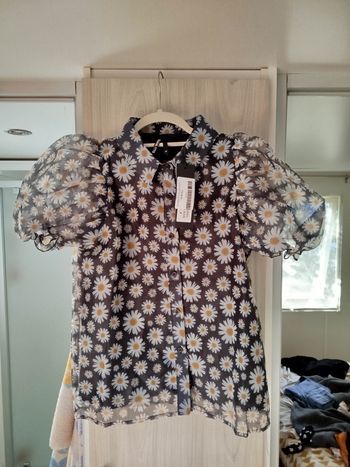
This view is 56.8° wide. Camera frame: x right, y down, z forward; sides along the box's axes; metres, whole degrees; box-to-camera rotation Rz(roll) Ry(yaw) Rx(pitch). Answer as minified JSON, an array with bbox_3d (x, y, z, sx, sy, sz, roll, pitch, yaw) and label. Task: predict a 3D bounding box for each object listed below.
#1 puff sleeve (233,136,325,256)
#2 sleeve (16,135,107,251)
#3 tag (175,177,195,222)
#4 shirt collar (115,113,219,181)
[{"bbox_3d":[0.269,-0.099,0.840,0.240,0.310,0.160,0,3,0],"label":"puff sleeve"},{"bbox_3d":[-0.297,-0.106,0.840,0.240,0.290,0.160,0,3,0],"label":"sleeve"},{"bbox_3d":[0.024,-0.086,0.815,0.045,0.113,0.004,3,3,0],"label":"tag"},{"bbox_3d":[-0.022,-0.224,0.835,0.255,0.165,0.110,0,3,0],"label":"shirt collar"}]

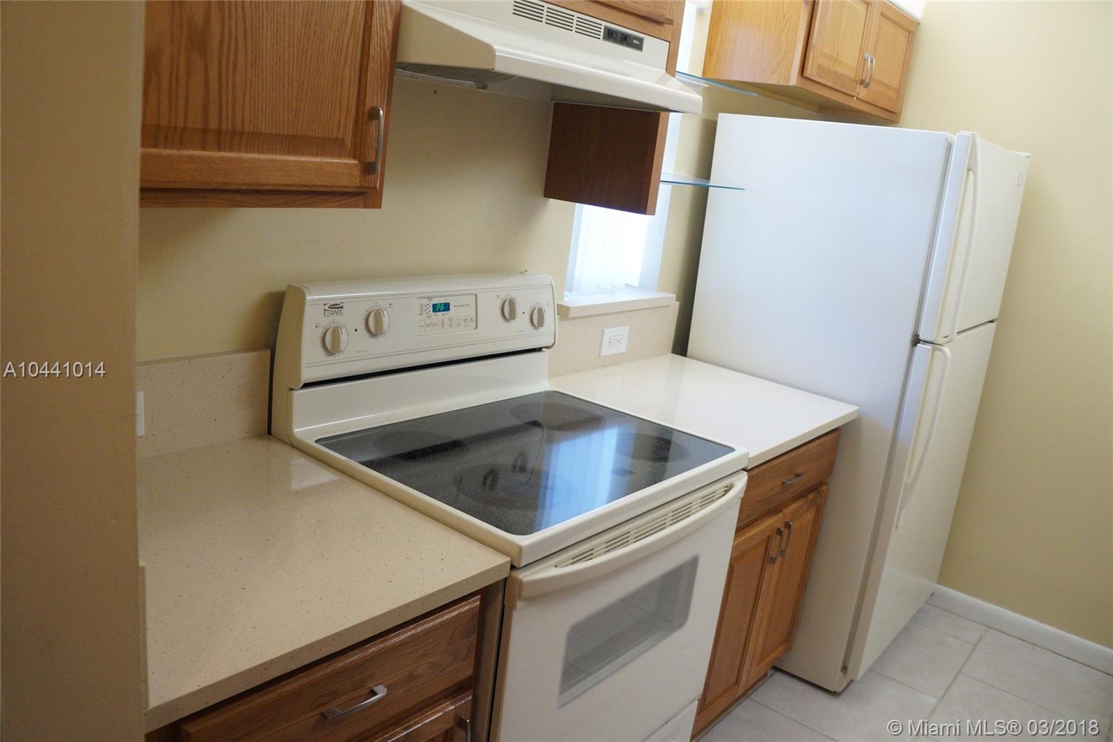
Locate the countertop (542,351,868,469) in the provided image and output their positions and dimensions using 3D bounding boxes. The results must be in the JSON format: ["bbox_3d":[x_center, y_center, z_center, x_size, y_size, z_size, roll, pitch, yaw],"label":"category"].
[{"bbox_3d":[0.390,0.087,2.262,0.659,0.034,0.693,17,18,38],"label":"countertop"}]

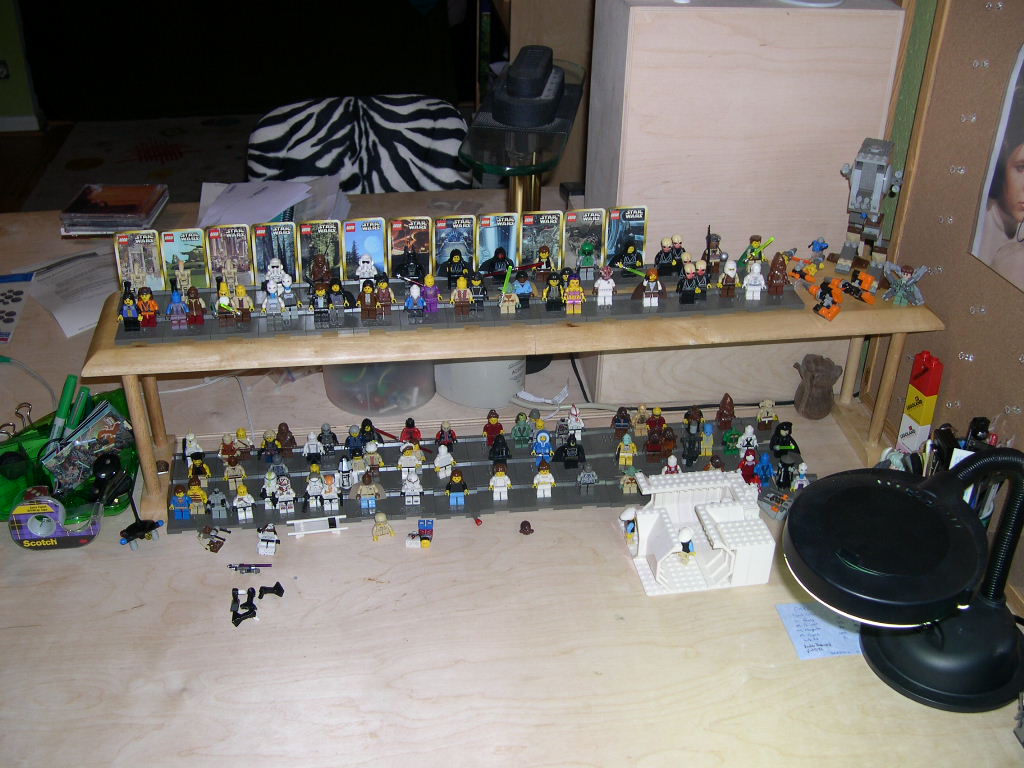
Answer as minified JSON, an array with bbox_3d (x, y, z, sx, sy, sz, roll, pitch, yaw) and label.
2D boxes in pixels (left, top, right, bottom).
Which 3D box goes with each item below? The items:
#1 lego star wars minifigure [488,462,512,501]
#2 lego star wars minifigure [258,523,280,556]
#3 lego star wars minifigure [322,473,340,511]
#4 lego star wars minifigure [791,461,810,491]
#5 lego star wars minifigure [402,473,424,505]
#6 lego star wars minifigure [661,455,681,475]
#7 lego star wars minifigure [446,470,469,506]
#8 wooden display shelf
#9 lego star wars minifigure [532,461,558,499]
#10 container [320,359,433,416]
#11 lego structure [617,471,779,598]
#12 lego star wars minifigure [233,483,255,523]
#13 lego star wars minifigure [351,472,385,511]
[{"bbox_3d":[-0.013,0.110,1.264,0.026,0.042,0.014,-3,32,-5],"label":"lego star wars minifigure"},{"bbox_3d":[-0.255,0.161,1.178,0.025,0.014,0.040,-3,36,-6],"label":"lego star wars minifigure"},{"bbox_3d":[-0.201,0.120,1.249,0.026,0.042,0.014,-3,32,-5],"label":"lego star wars minifigure"},{"bbox_3d":[0.321,0.108,1.248,0.025,0.043,0.015,-3,31,-6],"label":"lego star wars minifigure"},{"bbox_3d":[-0.111,0.116,1.258,0.026,0.040,0.014,-3,32,-5],"label":"lego star wars minifigure"},{"bbox_3d":[0.179,0.100,1.255,0.025,0.041,0.015,-3,31,-6],"label":"lego star wars minifigure"},{"bbox_3d":[-0.061,0.116,1.256,0.026,0.043,0.014,-3,32,-5],"label":"lego star wars minifigure"},{"bbox_3d":[0.008,-0.004,1.280,0.900,0.204,0.176,-3,31,-6],"label":"wooden display shelf"},{"bbox_3d":[0.036,0.107,1.266,0.026,0.044,0.014,-3,32,-5],"label":"lego star wars minifigure"},{"bbox_3d":[-0.173,-0.058,1.448,0.144,0.145,0.144,-3,32,-5],"label":"container"},{"bbox_3d":[0.190,0.147,1.172,0.134,0.056,0.139,-4,31,-8],"label":"lego structure"},{"bbox_3d":[-0.286,0.125,1.203,0.025,0.040,0.015,-7,31,-12],"label":"lego star wars minifigure"},{"bbox_3d":[-0.157,0.115,1.222,0.036,0.042,0.018,-3,31,-6],"label":"lego star wars minifigure"}]

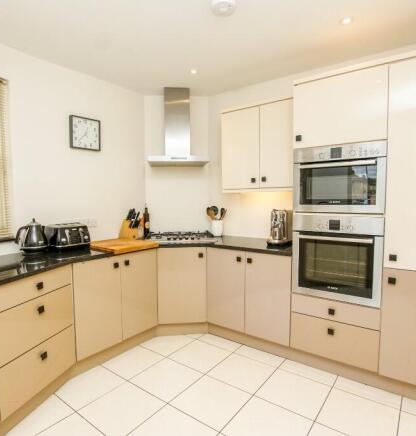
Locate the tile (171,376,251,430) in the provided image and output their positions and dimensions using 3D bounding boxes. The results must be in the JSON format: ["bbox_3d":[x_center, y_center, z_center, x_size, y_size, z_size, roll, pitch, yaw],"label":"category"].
[{"bbox_3d":[0.026,1.213,1.814,0.395,0.014,0.388,2,5,37],"label":"tile"}]

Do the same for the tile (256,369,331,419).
[{"bbox_3d":[0.590,1.196,1.876,0.390,0.010,0.390,2,5,33],"label":"tile"}]

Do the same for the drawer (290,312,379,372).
[{"bbox_3d":[1.062,0.887,2.234,0.600,0.293,0.540,2,4,34],"label":"drawer"}]

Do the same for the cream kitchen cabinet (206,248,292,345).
[{"bbox_3d":[0.489,0.645,2.629,0.807,0.733,0.580,2,4,34],"label":"cream kitchen cabinet"}]

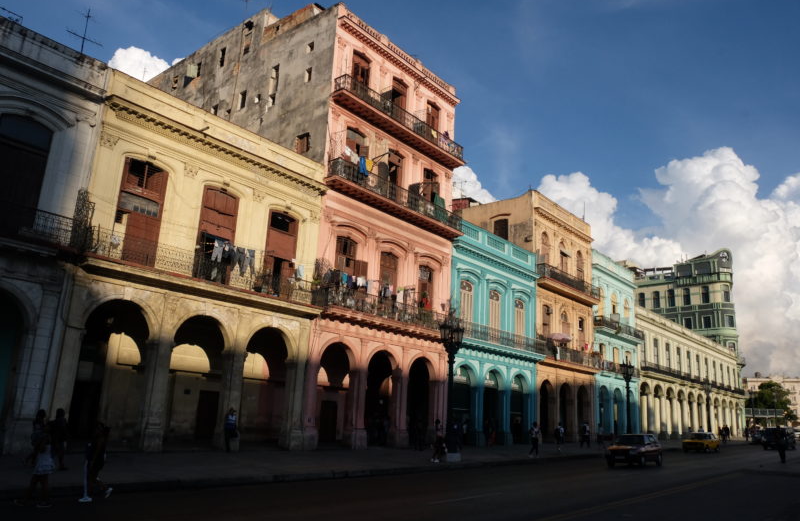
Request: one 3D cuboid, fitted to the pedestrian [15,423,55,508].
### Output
[{"bbox_3d":[-6.631,3.618,11.439,0.620,1.650,0.520,16,-19,-42],"label":"pedestrian"}]

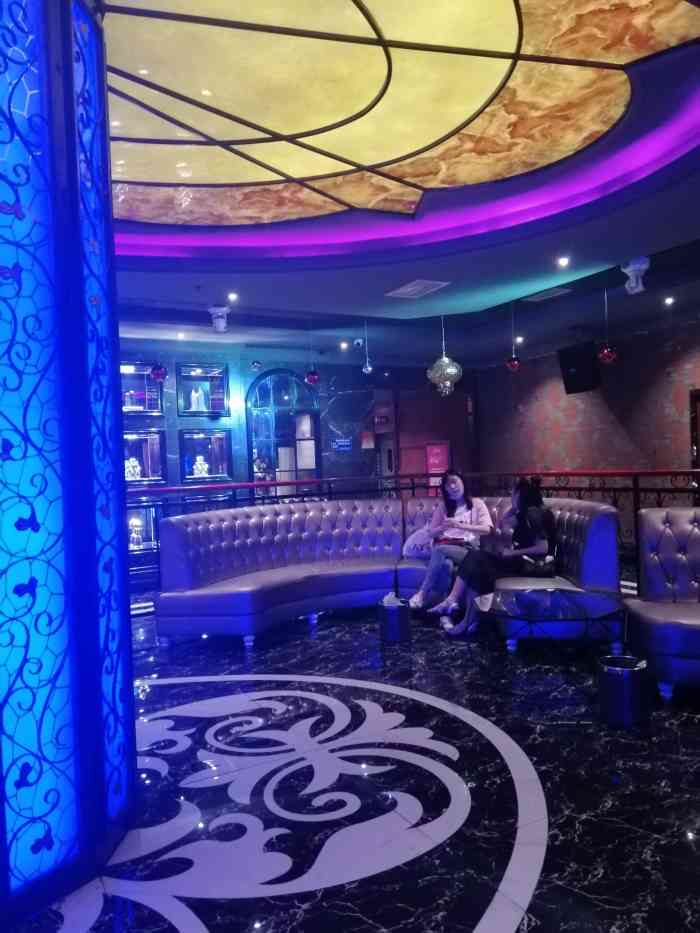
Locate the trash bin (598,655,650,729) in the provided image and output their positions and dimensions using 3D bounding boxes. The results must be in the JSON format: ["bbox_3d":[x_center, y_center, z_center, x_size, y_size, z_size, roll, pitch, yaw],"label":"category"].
[{"bbox_3d":[1.450,1.211,3.765,0.220,0.305,0.220,-2,2,21],"label":"trash bin"}]

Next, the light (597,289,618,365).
[{"bbox_3d":[2.447,-1.333,6.665,0.180,0.714,0.180,-2,2,20],"label":"light"}]

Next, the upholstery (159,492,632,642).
[{"bbox_3d":[0.351,0.836,6.066,3.450,1.000,1.750,-2,2,12],"label":"upholstery"}]

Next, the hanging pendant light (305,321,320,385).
[{"bbox_3d":[-0.412,-1.246,7.664,0.160,0.696,0.160,-2,2,-3],"label":"hanging pendant light"}]

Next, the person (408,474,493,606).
[{"bbox_3d":[0.867,0.641,5.795,0.520,1.200,0.780,-2,1,30],"label":"person"}]

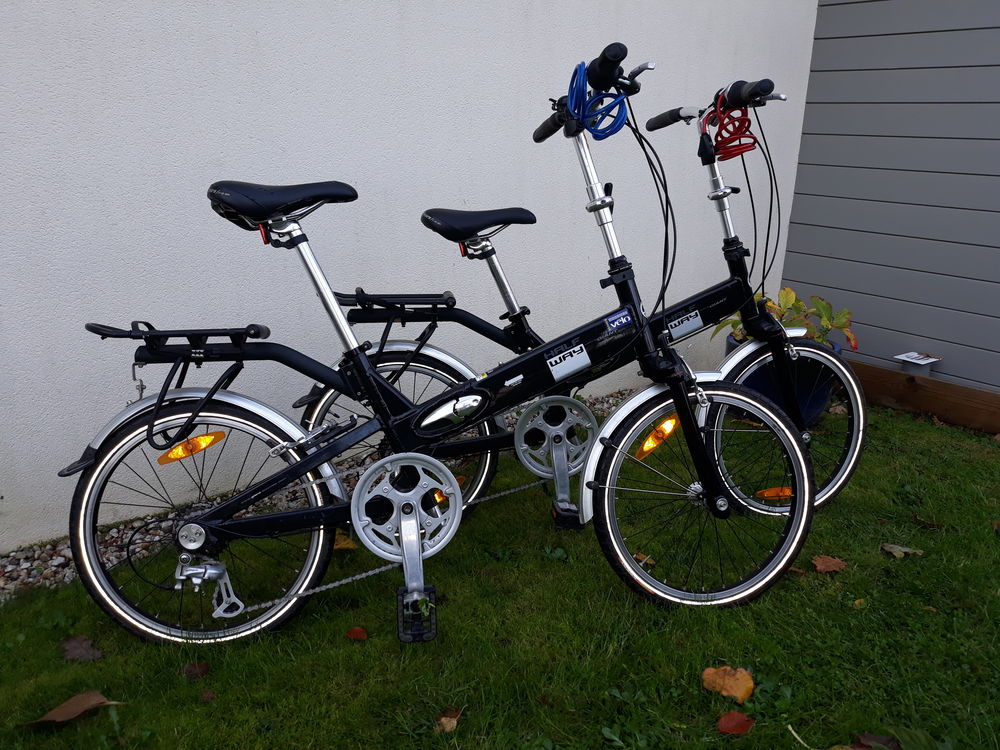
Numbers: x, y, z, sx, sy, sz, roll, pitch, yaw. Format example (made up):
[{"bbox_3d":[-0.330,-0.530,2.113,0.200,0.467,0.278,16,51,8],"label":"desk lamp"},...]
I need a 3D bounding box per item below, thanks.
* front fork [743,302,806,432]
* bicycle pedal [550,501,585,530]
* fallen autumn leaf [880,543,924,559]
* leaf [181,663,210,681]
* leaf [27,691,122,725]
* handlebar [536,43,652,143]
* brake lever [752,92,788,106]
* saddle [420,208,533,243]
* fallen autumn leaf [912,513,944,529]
[{"bbox_3d":[0.693,0.001,1.954,0.085,0.367,0.097,-23,14,-11],"label":"front fork"},{"bbox_3d":[0.165,0.335,1.864,0.074,0.037,0.088,-2,12,-7],"label":"bicycle pedal"},{"bbox_3d":[0.961,0.421,1.861,0.098,0.024,0.050,8,18,26],"label":"fallen autumn leaf"},{"bbox_3d":[-0.552,0.538,1.416,0.048,0.015,0.035,-1,18,-8],"label":"leaf"},{"bbox_3d":[-0.711,0.557,1.310,0.148,0.030,0.047,-4,19,-16],"label":"leaf"},{"bbox_3d":[0.152,-0.523,1.536,0.110,0.090,0.550,-3,3,-11],"label":"handlebar"},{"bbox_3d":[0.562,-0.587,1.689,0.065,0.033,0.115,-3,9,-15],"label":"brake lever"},{"bbox_3d":[-0.055,-0.352,1.831,0.270,0.080,0.162,-2,10,-7],"label":"saddle"},{"bbox_3d":[1.111,0.377,2.025,0.070,0.020,0.046,8,19,20],"label":"fallen autumn leaf"}]

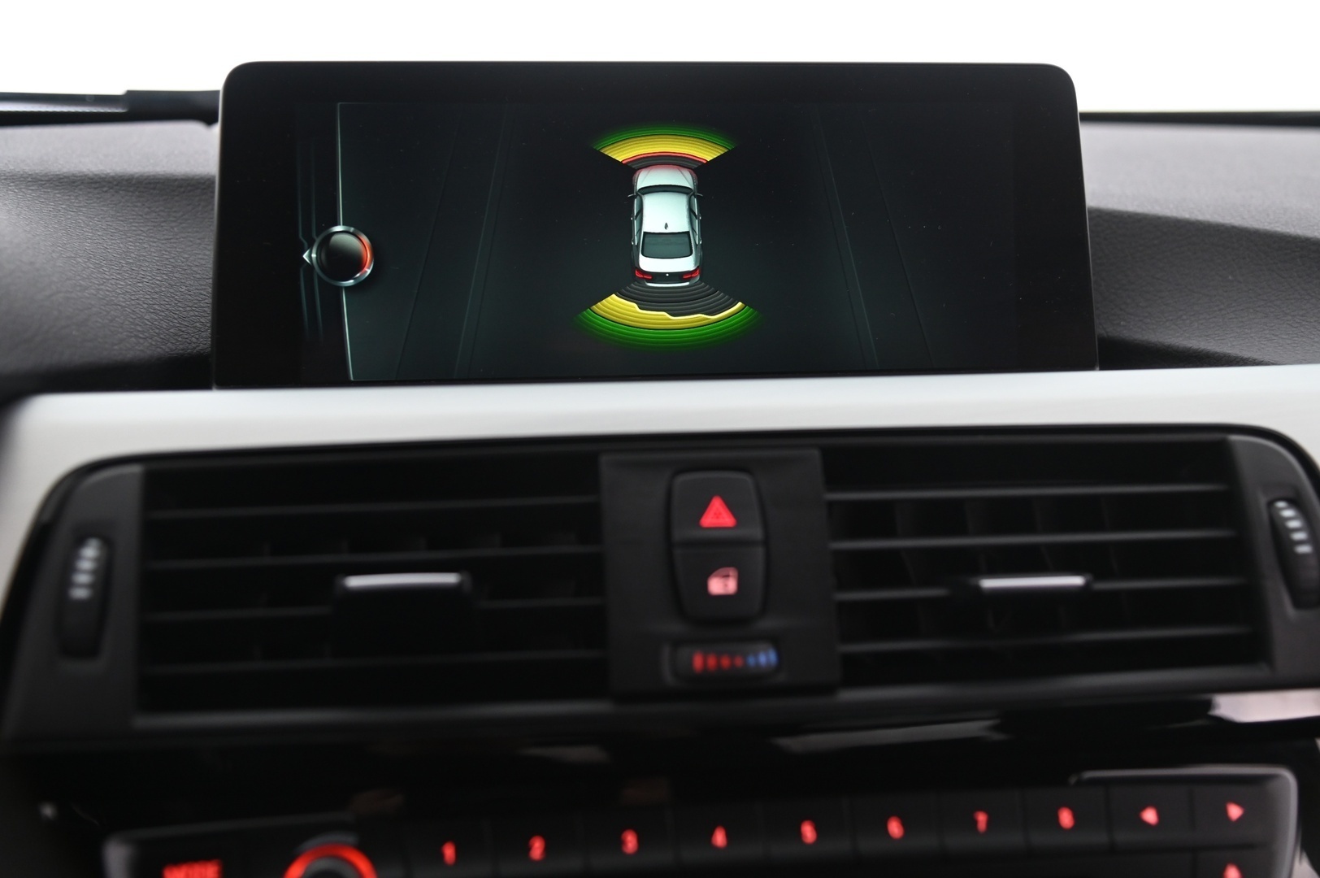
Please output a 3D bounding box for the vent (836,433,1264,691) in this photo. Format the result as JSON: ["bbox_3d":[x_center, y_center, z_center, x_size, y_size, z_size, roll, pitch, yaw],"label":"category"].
[{"bbox_3d":[0.103,0.037,0.493,0.117,0.067,0.032,-1,-18,-7],"label":"vent"}]

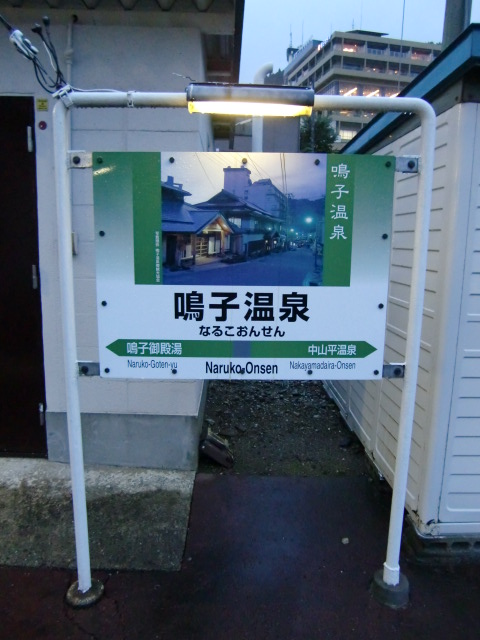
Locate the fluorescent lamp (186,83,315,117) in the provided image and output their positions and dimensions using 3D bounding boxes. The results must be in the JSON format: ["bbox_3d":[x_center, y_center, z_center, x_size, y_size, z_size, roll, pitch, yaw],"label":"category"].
[{"bbox_3d":[0.033,-0.723,1.702,0.406,0.076,0.090,1,10,-1],"label":"fluorescent lamp"}]

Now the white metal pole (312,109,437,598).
[{"bbox_3d":[0.453,0.156,1.916,0.419,1.854,0.058,1,10,-1],"label":"white metal pole"}]

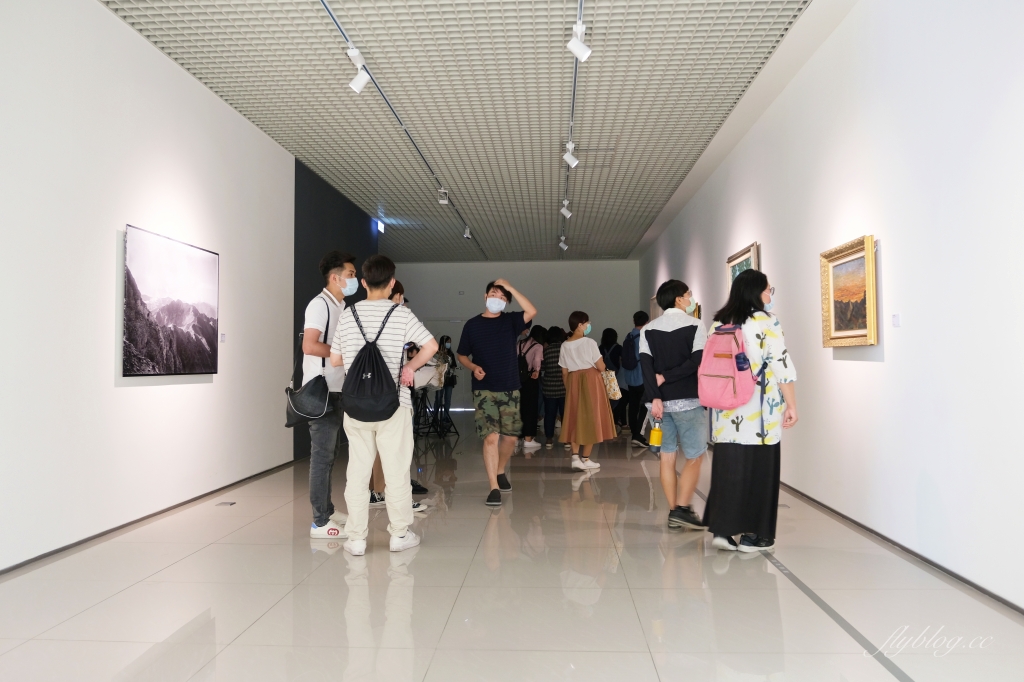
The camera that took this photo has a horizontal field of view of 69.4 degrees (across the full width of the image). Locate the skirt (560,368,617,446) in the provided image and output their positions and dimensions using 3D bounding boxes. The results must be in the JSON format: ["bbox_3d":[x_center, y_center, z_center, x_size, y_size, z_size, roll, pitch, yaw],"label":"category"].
[{"bbox_3d":[0.788,0.670,7.722,0.570,0.790,0.500,-2,-2,43],"label":"skirt"}]

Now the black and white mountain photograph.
[{"bbox_3d":[-2.537,-0.248,5.561,0.036,1.010,1.360,0,-2,3],"label":"black and white mountain photograph"}]

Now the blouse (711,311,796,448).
[{"bbox_3d":[1.407,0.212,4.355,0.370,0.770,0.510,1,-2,-39],"label":"blouse"}]

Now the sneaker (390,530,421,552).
[{"bbox_3d":[-0.631,1.168,4.394,0.108,0.112,0.280,-1,-2,26],"label":"sneaker"}]

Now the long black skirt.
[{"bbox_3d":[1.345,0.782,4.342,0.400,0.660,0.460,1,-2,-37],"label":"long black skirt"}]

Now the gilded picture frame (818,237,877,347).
[{"bbox_3d":[2.218,-0.297,4.895,0.060,0.672,0.756,-1,-2,3],"label":"gilded picture frame"}]

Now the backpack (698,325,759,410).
[{"bbox_3d":[1.204,0.150,4.178,0.200,0.455,0.290,1,-2,-39],"label":"backpack"}]

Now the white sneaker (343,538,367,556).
[{"bbox_3d":[-0.921,1.169,4.335,0.108,0.108,0.285,0,-2,-19],"label":"white sneaker"}]

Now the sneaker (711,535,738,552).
[{"bbox_3d":[1.231,1.151,4.267,0.250,0.110,0.095,1,-2,-37],"label":"sneaker"}]

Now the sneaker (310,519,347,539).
[{"bbox_3d":[-1.117,1.177,4.686,0.290,0.115,0.108,0,-2,3],"label":"sneaker"}]

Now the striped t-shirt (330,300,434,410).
[{"bbox_3d":[-0.768,0.075,4.429,0.580,0.640,0.330,0,-2,-2],"label":"striped t-shirt"}]

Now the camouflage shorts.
[{"bbox_3d":[-0.112,0.561,6.102,0.410,0.440,0.330,0,-2,5],"label":"camouflage shorts"}]

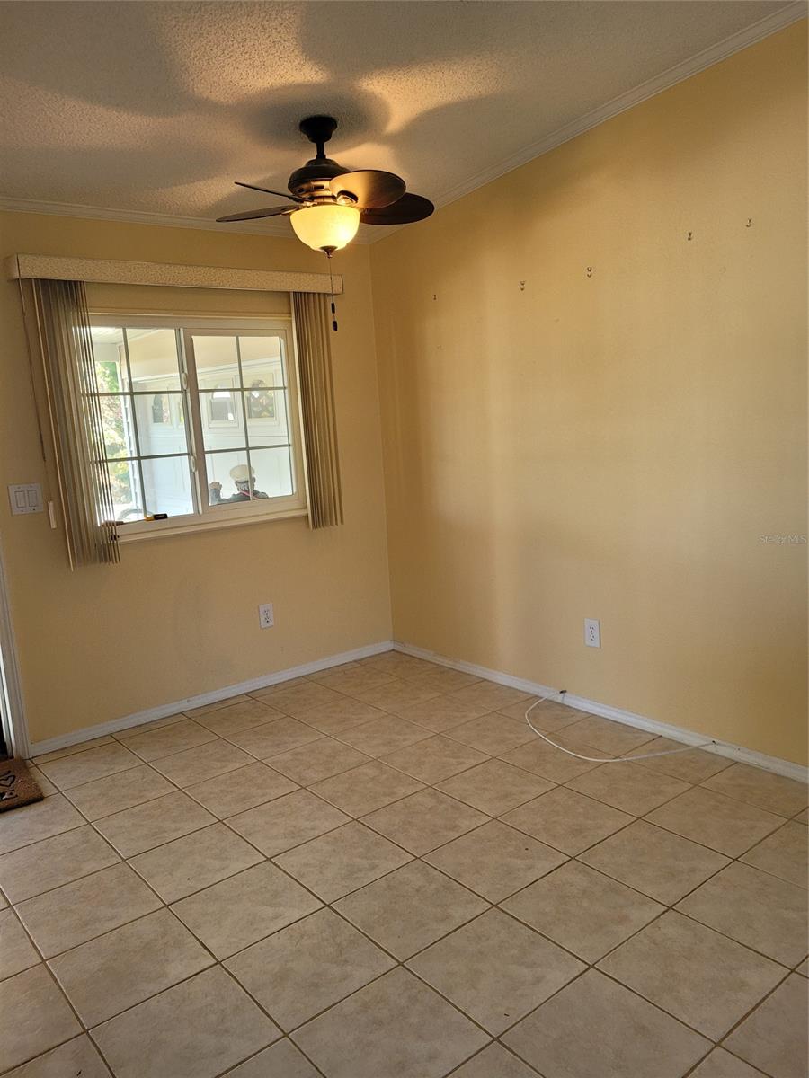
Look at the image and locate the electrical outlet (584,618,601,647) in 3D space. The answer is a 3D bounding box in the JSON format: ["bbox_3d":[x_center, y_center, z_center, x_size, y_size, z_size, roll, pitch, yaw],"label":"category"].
[{"bbox_3d":[0.799,0.399,3.440,0.008,0.116,0.071,-11,12,-38],"label":"electrical outlet"}]

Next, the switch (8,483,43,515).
[{"bbox_3d":[-1.540,-0.162,3.300,0.118,0.117,0.010,-11,12,-38],"label":"switch"}]

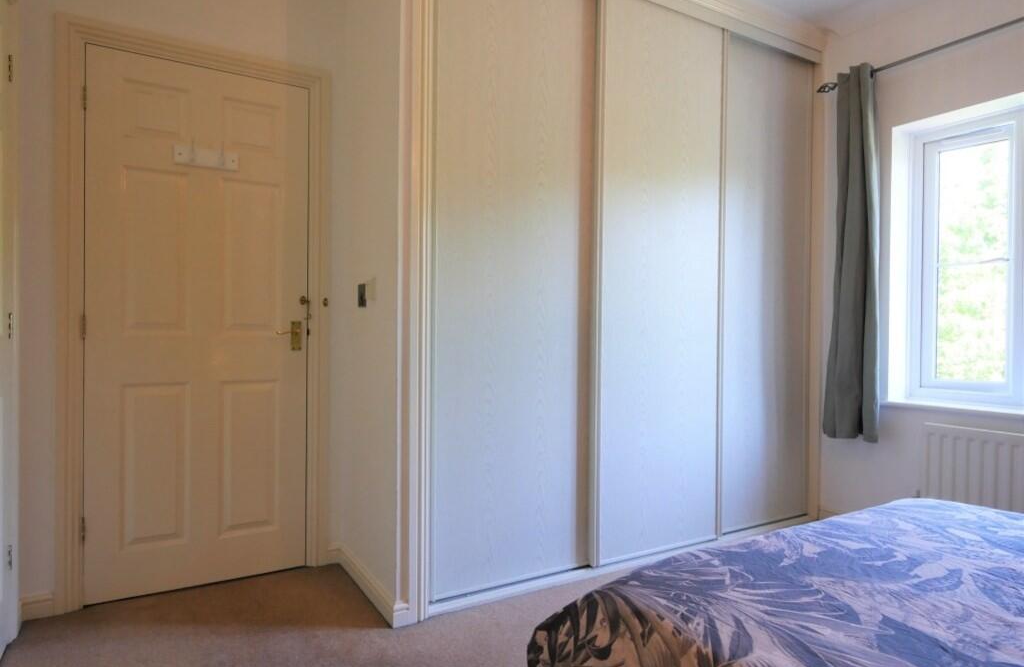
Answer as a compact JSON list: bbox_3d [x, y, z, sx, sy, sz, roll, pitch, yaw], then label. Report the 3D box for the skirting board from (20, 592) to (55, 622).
[{"bbox_3d":[-1.639,0.940,2.049,0.095,0.095,0.022,0,1,-30],"label":"skirting board"}]

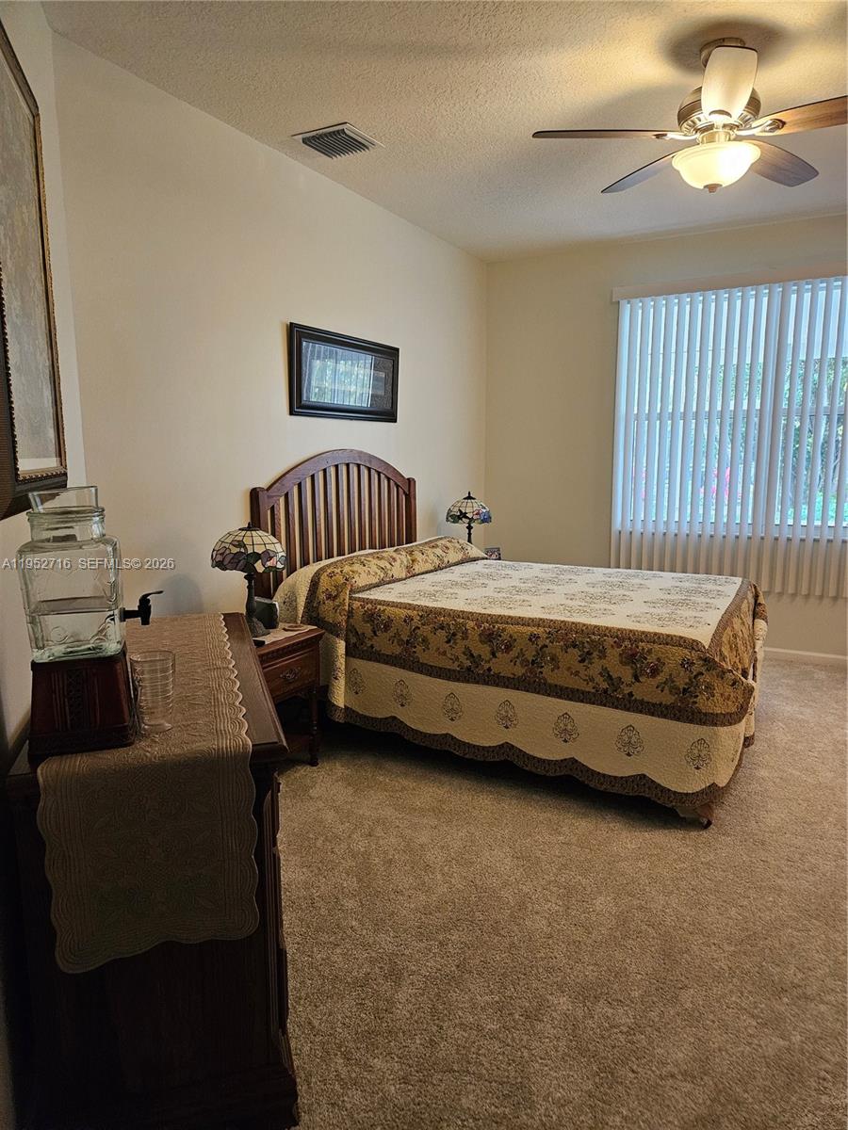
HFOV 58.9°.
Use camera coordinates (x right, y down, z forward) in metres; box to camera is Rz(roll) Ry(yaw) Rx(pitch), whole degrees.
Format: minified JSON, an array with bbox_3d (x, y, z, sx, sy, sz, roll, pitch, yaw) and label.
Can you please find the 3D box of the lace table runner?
[{"bbox_3d":[-0.700,0.470,2.024,0.390,0.390,1.330,-3,9,-17],"label":"lace table runner"}]

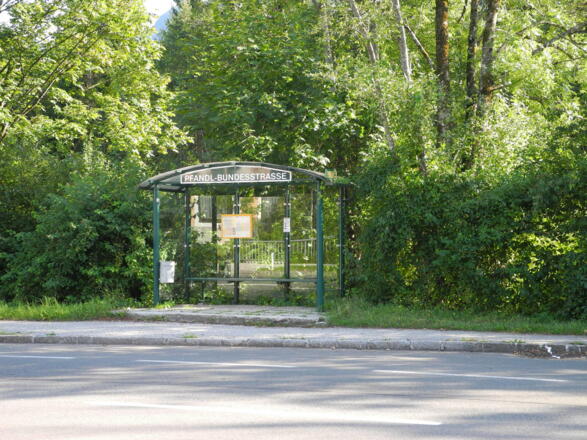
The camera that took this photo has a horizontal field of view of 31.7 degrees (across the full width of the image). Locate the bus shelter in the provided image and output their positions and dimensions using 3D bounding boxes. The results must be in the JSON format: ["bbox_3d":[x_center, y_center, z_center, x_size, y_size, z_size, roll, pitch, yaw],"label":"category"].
[{"bbox_3d":[-0.783,0.287,18.703,3.770,2.600,1.420,-1,-1,21],"label":"bus shelter"}]

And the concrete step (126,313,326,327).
[{"bbox_3d":[-1.109,1.633,16.887,3.551,0.138,0.445,-1,-1,23],"label":"concrete step"}]

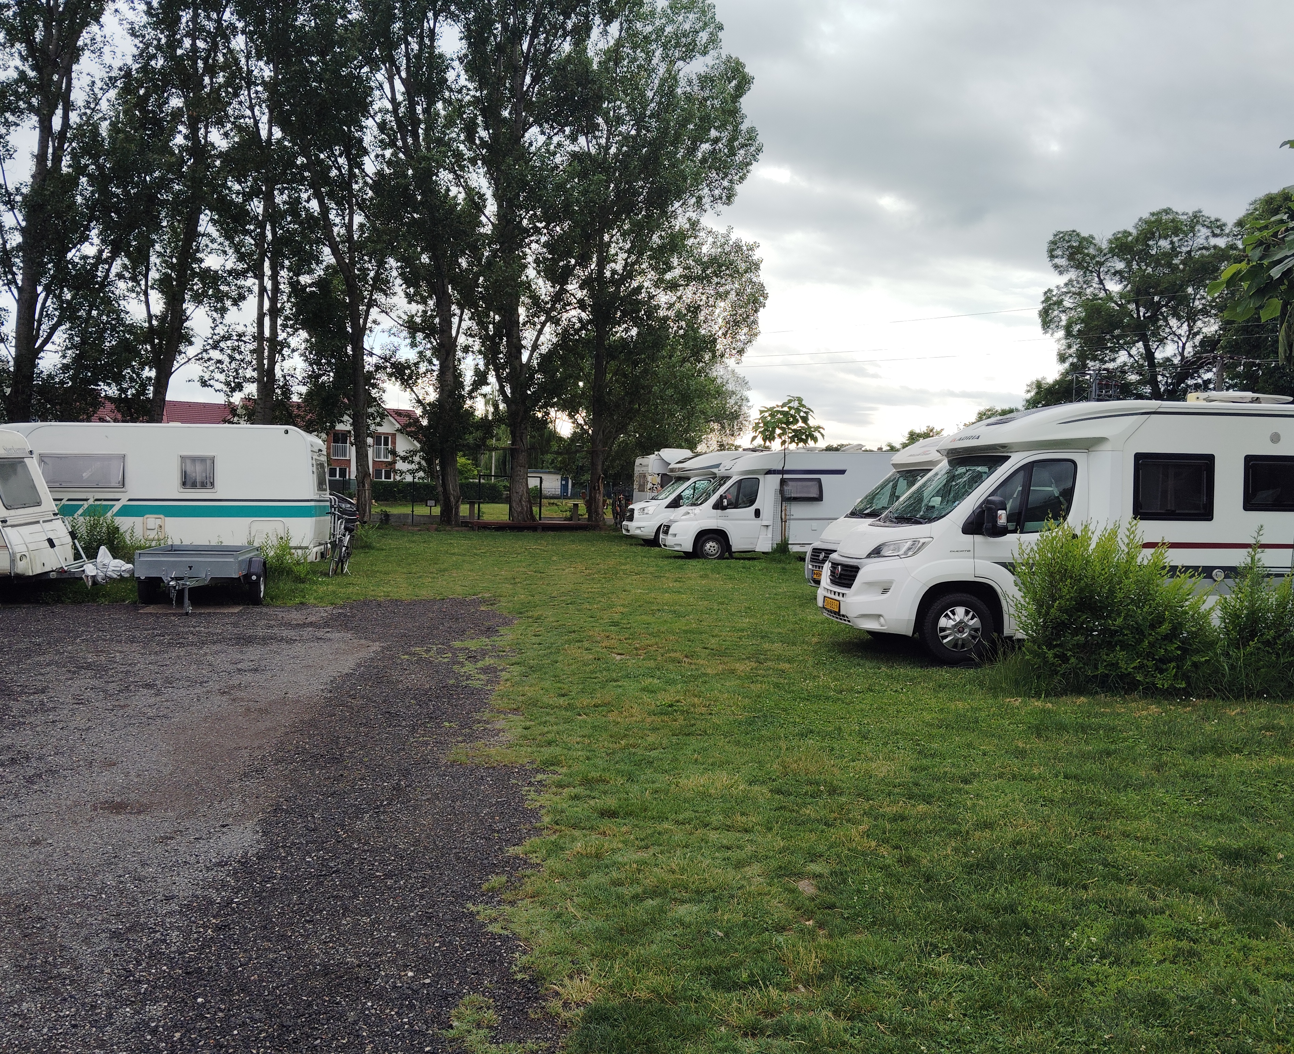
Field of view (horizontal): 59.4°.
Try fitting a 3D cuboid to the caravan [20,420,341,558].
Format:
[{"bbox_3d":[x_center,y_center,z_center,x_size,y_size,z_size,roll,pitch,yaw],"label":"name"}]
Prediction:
[{"bbox_3d":[-8.565,-0.378,19.652,5.800,2.650,2.300,0,2,-9],"label":"caravan"}]

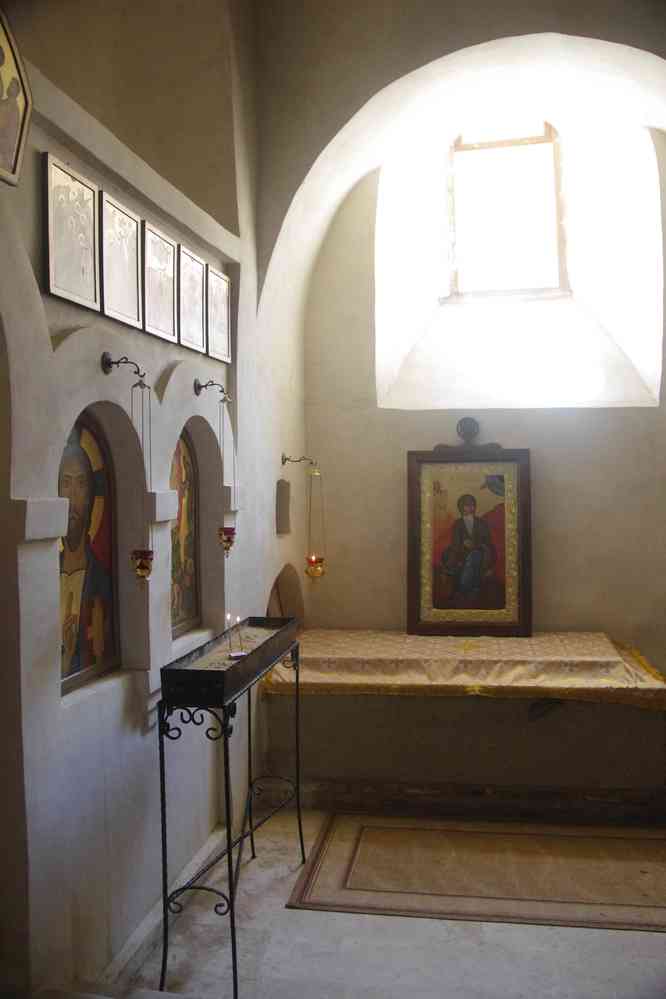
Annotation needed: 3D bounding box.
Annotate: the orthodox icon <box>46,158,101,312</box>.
[{"bbox_3d":[-0.765,-0.769,2.524,0.025,0.379,0.294,0,2,12],"label":"orthodox icon"}]

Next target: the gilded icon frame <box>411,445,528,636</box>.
[{"bbox_3d":[0.758,0.221,4.799,0.676,1.062,0.045,0,-4,5],"label":"gilded icon frame"}]

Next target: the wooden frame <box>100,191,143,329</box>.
[{"bbox_3d":[-0.701,-0.775,2.836,0.025,0.379,0.286,0,2,12],"label":"wooden frame"}]

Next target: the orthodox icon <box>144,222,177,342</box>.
[{"bbox_3d":[-0.637,-0.780,3.150,0.025,0.377,0.296,0,2,12],"label":"orthodox icon"}]

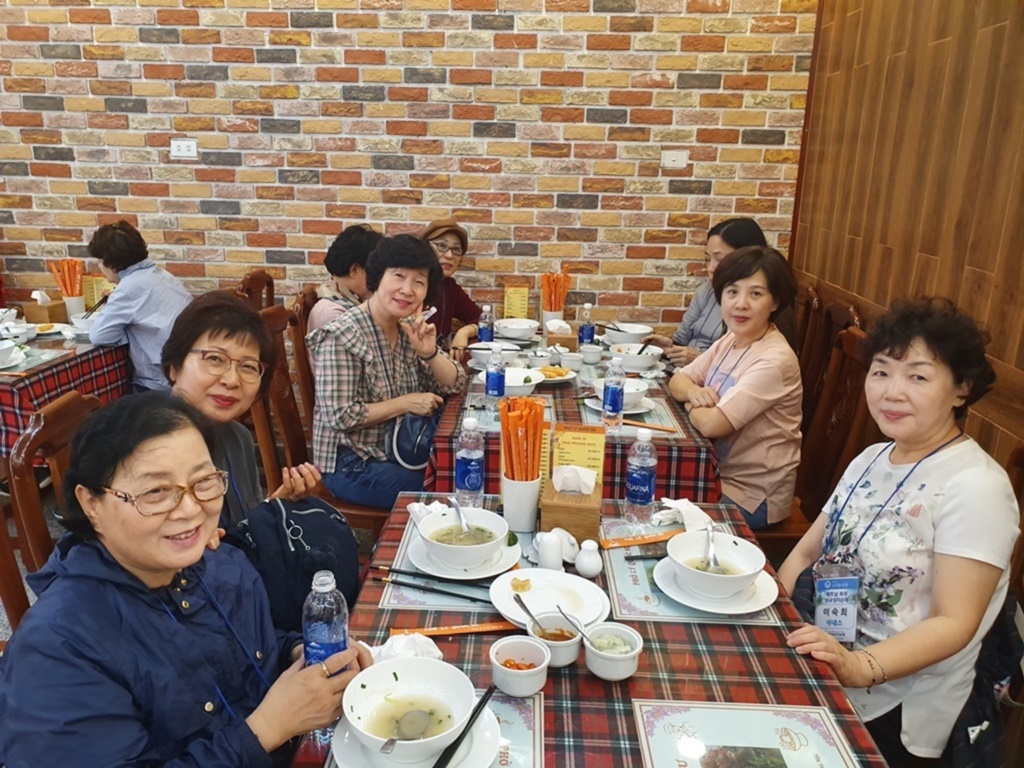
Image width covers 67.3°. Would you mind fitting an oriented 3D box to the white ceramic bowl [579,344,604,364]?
[{"bbox_3d":[0.323,-0.119,3.119,0.093,0.053,0.093,2,16,2],"label":"white ceramic bowl"}]

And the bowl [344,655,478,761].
[{"bbox_3d":[-0.137,0.451,1.037,0.177,0.068,0.177,1,16,0],"label":"bowl"}]

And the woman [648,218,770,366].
[{"bbox_3d":[0.797,0.028,3.074,0.600,1.310,0.470,-3,16,-16],"label":"woman"}]

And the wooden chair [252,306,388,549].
[{"bbox_3d":[-0.573,0.266,2.667,0.530,1.050,0.440,5,16,11],"label":"wooden chair"}]

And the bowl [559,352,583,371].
[{"bbox_3d":[0.232,-0.083,2.964,0.090,0.048,0.090,1,15,0],"label":"bowl"}]

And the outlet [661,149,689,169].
[{"bbox_3d":[0.733,-1.016,3.471,0.122,0.080,0.015,2,15,1],"label":"outlet"}]

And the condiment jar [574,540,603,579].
[{"bbox_3d":[0.151,0.339,1.498,0.053,0.068,0.053,1,16,0],"label":"condiment jar"}]

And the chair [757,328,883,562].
[{"bbox_3d":[0.866,0.338,2.493,0.500,1.020,0.440,2,15,1],"label":"chair"}]

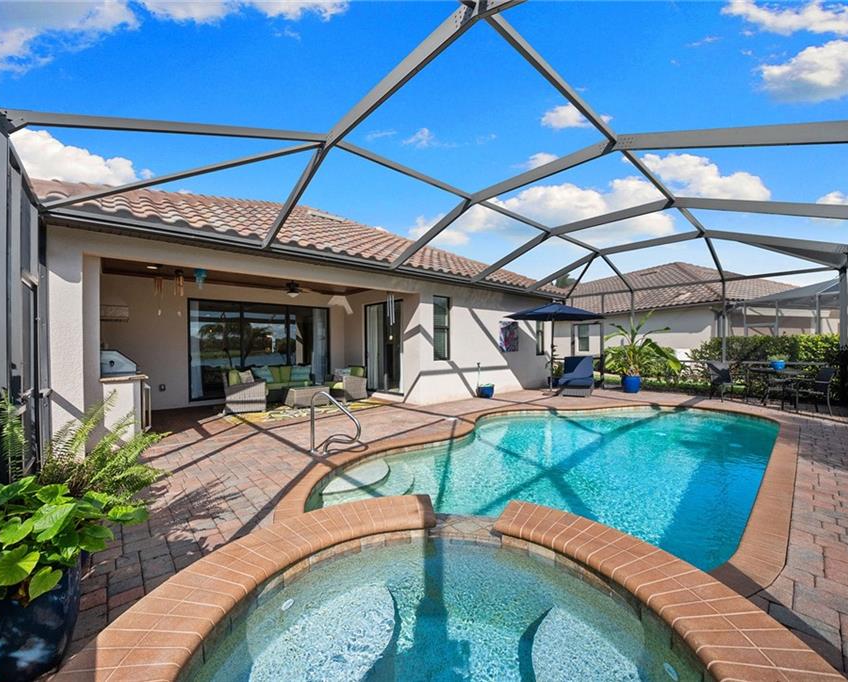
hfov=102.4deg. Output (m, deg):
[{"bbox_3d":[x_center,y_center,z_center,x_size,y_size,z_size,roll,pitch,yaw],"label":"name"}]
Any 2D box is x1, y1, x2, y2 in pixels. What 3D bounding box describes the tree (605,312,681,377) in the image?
[{"bbox_3d":[5.980,0.100,9.400,1.800,1.770,1.650,0,1,33],"label":"tree"}]

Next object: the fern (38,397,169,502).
[{"bbox_3d":[-2.270,0.760,2.400,0.750,0.780,0.780,-1,1,-44],"label":"fern"}]

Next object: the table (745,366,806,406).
[{"bbox_3d":[7.870,1.055,7.600,1.020,0.730,1.020,-1,1,-41],"label":"table"}]

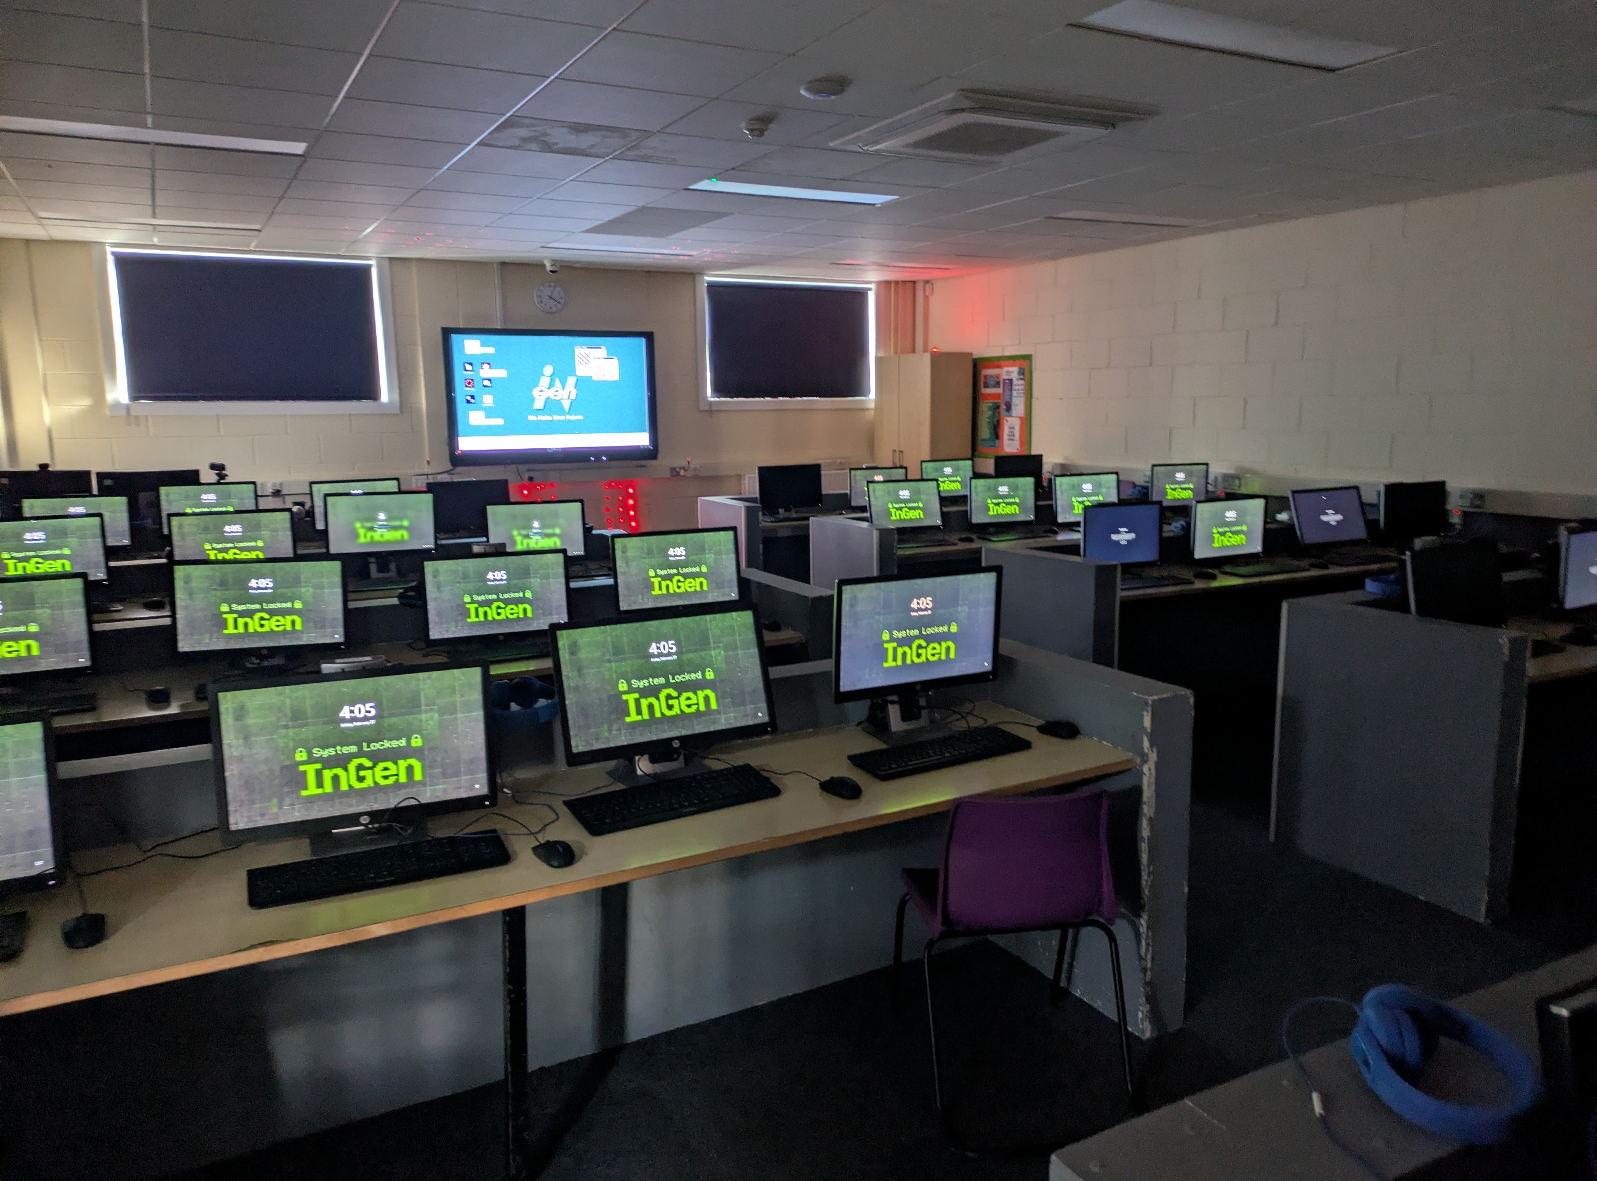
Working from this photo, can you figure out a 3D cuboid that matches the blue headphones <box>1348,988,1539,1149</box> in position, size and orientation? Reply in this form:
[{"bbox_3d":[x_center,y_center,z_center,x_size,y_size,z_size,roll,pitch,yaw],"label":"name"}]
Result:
[{"bbox_3d":[0.676,0.491,1.199,0.155,0.072,0.172,-9,13,-40],"label":"blue headphones"}]

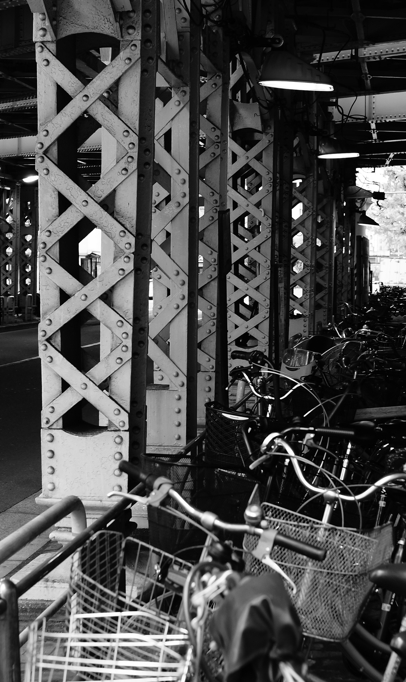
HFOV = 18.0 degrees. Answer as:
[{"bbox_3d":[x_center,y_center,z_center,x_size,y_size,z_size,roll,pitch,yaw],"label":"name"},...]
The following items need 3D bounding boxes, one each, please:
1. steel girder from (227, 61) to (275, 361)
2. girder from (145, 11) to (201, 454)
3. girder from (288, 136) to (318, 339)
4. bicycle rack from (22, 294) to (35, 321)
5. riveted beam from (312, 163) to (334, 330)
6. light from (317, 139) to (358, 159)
[{"bbox_3d":[0.666,-1.672,17.256,0.570,4.470,0.600,0,3,8],"label":"steel girder"},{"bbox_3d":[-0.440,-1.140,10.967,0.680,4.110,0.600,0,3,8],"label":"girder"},{"bbox_3d":[2.102,-2.234,27.564,0.560,4.570,0.620,0,3,8],"label":"girder"},{"bbox_3d":[-5.304,-0.987,39.047,0.070,0.820,0.700,0,3,7],"label":"bicycle rack"},{"bbox_3d":[2.606,-2.115,28.747,0.500,3.900,0.500,0,3,8],"label":"riveted beam"},{"bbox_3d":[1.997,-2.858,19.000,0.590,0.300,0.500,0,3,8],"label":"light"}]

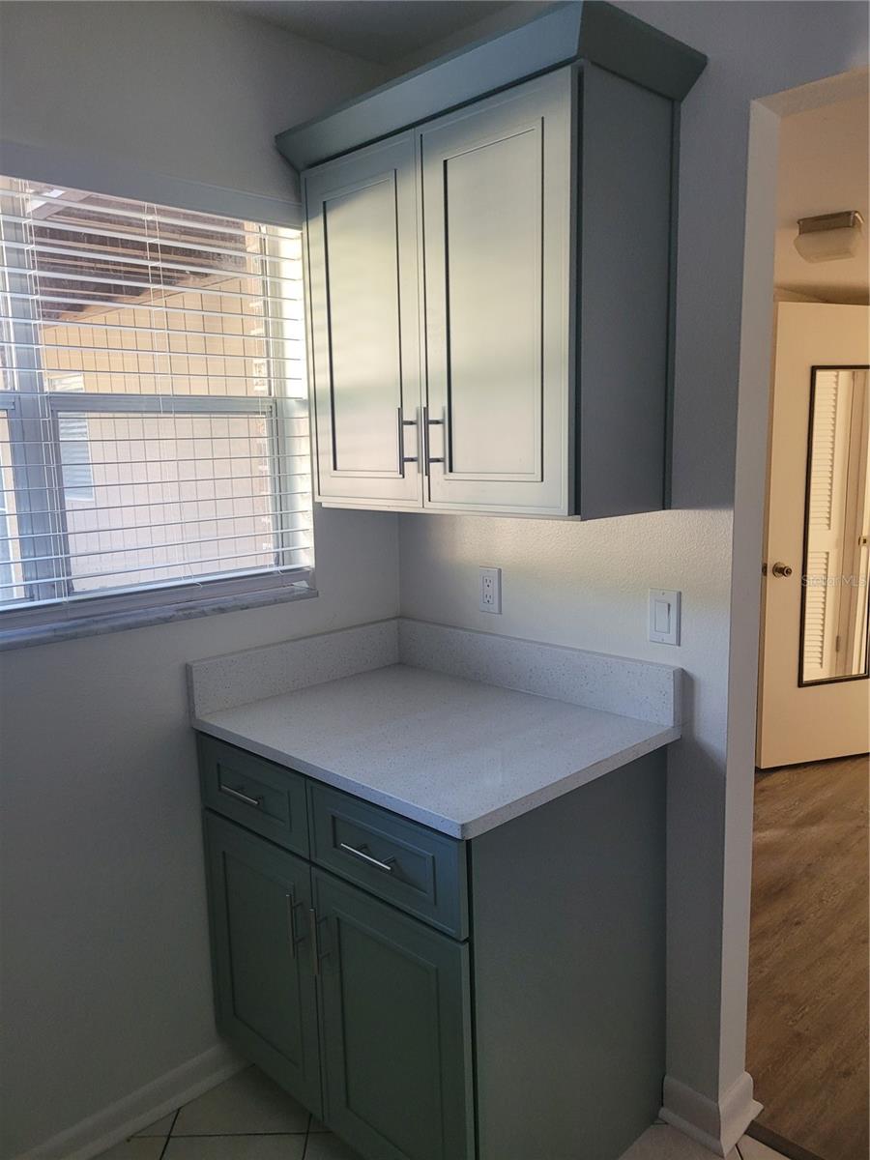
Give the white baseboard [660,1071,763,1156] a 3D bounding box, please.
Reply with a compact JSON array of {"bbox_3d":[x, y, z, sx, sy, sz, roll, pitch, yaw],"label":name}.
[{"bbox_3d":[0.620,1.153,1.953,0.186,0.101,0.162,-10,12,-44],"label":"white baseboard"}]

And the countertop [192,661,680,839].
[{"bbox_3d":[-0.021,0.318,1.894,0.648,0.029,0.850,-10,12,-44],"label":"countertop"}]

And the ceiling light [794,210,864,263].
[{"bbox_3d":[1.755,-1.527,3.877,0.245,0.130,0.260,5,11,35],"label":"ceiling light"}]

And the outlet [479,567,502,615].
[{"bbox_3d":[0.134,0.025,2.143,0.010,0.115,0.070,-10,12,-44],"label":"outlet"}]

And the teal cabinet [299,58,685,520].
[{"bbox_3d":[0.086,-0.535,1.855,0.340,0.766,0.753,-10,12,-44],"label":"teal cabinet"}]

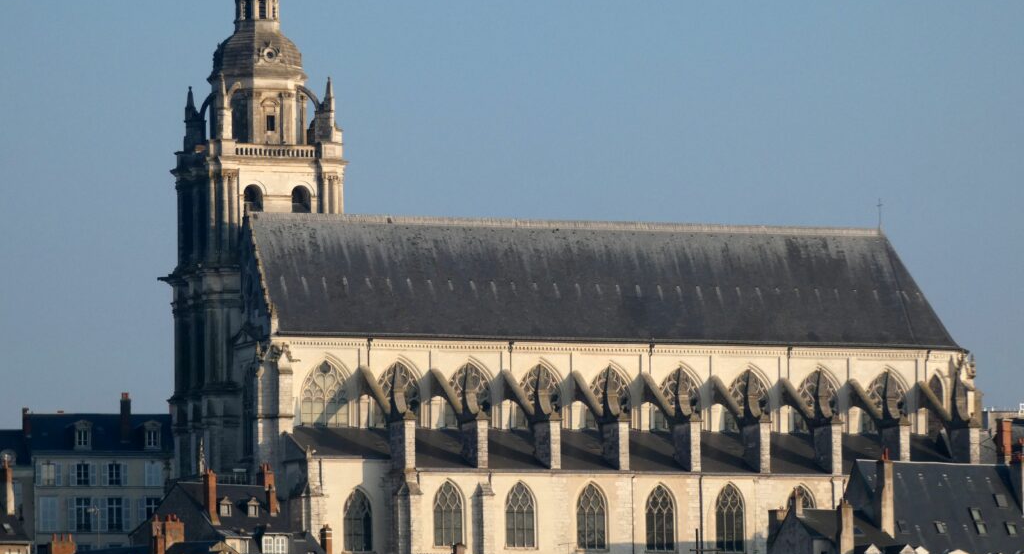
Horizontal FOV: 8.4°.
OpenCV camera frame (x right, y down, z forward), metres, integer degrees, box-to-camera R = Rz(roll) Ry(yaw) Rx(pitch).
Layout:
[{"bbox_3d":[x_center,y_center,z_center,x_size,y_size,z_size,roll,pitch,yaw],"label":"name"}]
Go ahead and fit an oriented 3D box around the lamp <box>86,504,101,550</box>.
[{"bbox_3d":[-30.093,18.085,502.000,1.000,3.280,0.350,-1,-5,0],"label":"lamp"}]

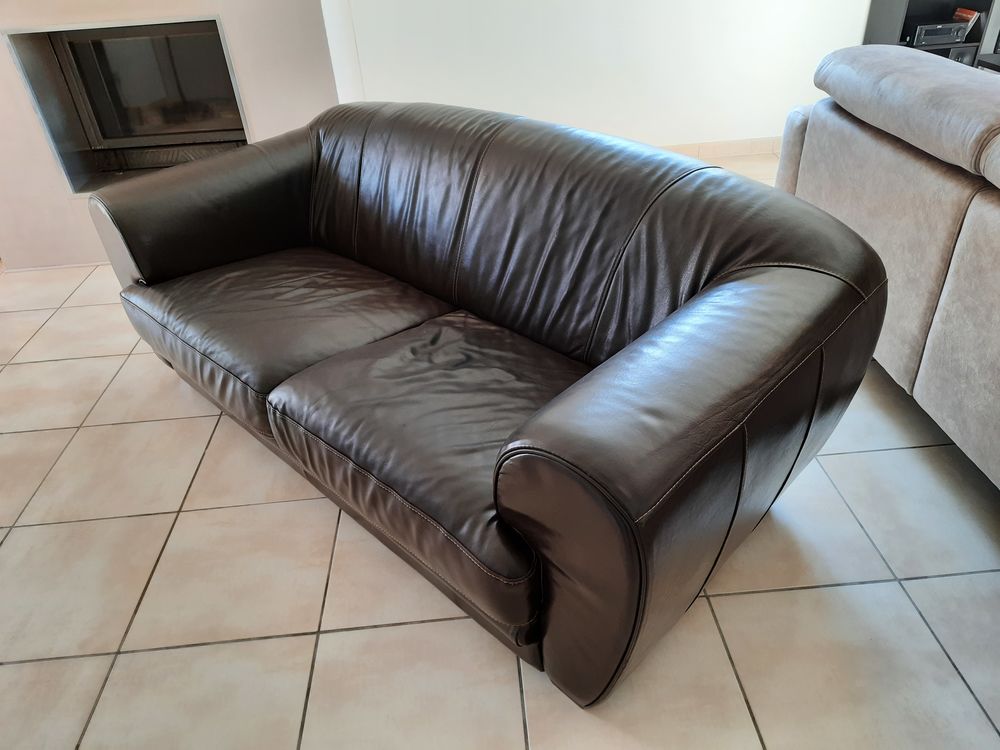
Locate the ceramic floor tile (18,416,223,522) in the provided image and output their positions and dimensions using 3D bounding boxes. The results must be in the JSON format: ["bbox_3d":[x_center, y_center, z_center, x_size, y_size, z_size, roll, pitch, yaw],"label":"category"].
[{"bbox_3d":[-1.113,0.276,2.063,0.439,0.010,0.420,-5,35,-1],"label":"ceramic floor tile"}]

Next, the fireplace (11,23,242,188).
[{"bbox_3d":[-1.498,-1.204,3.035,0.797,0.635,0.400,-5,35,-1],"label":"fireplace"}]

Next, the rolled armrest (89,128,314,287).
[{"bbox_3d":[-0.946,-0.516,2.602,0.331,0.641,0.904,27,46,36],"label":"rolled armrest"}]

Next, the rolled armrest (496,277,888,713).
[{"bbox_3d":[0.422,0.188,1.480,0.331,0.641,0.904,27,46,36],"label":"rolled armrest"}]

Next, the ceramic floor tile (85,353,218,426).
[{"bbox_3d":[-1.143,0.033,2.409,0.439,0.010,0.420,-5,35,-1],"label":"ceramic floor tile"}]

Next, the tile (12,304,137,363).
[{"bbox_3d":[-1.613,-0.174,2.744,0.439,0.010,0.420,-5,35,-1],"label":"tile"}]

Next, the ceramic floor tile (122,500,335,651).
[{"bbox_3d":[-0.643,0.482,1.728,0.439,0.010,0.420,-5,35,-1],"label":"ceramic floor tile"}]

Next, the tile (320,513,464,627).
[{"bbox_3d":[-0.202,0.445,1.740,0.439,0.010,0.420,-5,35,-1],"label":"tile"}]

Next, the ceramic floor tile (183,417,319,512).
[{"bbox_3d":[-0.672,0.239,2.074,0.439,0.010,0.420,-5,35,-1],"label":"ceramic floor tile"}]

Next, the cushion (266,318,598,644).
[{"bbox_3d":[-0.047,0.127,1.715,0.907,0.209,0.682,27,46,36],"label":"cushion"}]

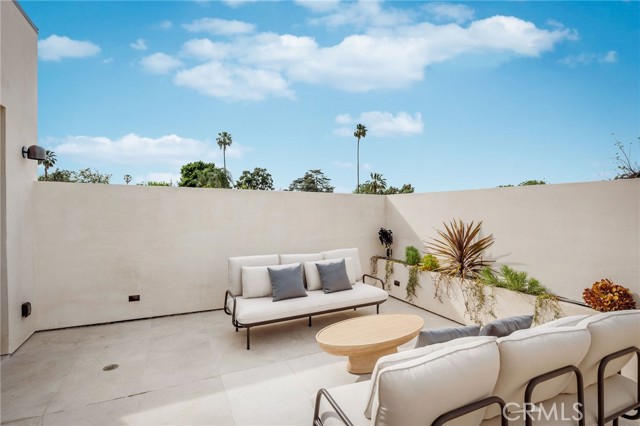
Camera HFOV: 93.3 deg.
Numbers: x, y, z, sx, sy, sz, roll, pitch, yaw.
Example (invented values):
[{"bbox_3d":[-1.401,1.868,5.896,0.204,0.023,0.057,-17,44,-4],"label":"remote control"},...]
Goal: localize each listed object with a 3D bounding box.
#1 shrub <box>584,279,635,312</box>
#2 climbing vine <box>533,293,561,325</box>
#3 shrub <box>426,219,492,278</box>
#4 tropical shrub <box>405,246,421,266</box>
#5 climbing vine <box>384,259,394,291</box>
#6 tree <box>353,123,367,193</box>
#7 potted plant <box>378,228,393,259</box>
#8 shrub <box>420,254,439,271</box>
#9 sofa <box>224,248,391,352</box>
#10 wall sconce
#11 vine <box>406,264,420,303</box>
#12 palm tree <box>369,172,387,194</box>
[{"bbox_3d":[2.589,0.750,2.712,0.310,0.300,0.370,0,1,-26],"label":"shrub"},{"bbox_3d":[2.326,1.001,3.103,0.140,0.380,0.260,0,1,-26],"label":"climbing vine"},{"bbox_3d":[1.859,0.473,4.027,0.650,0.760,0.800,0,1,-26],"label":"shrub"},{"bbox_3d":[1.522,0.716,4.972,0.220,0.300,0.250,0,1,-26],"label":"tropical shrub"},{"bbox_3d":[1.224,1.083,5.320,0.120,0.580,0.220,0,1,-26],"label":"climbing vine"},{"bbox_3d":[7.807,-5.521,60.111,2.700,24.116,2.700,1,1,0],"label":"tree"},{"bbox_3d":[1.227,0.571,5.659,0.220,0.520,0.230,0,1,-26],"label":"potted plant"},{"bbox_3d":[1.684,0.761,4.646,0.220,0.230,0.250,0,1,-26],"label":"shrub"},{"bbox_3d":[-0.138,1.013,3.917,2.070,0.892,0.810,0,1,-28],"label":"sofa"},{"bbox_3d":[-3.179,-0.673,3.377,0.180,0.160,0.150,0,1,-26],"label":"wall sconce"},{"bbox_3d":[1.484,1.119,4.796,0.120,0.580,0.220,0,1,-26],"label":"vine"},{"bbox_3d":[9.275,-0.029,50.061,2.800,13.350,2.800,1,1,0],"label":"palm tree"}]

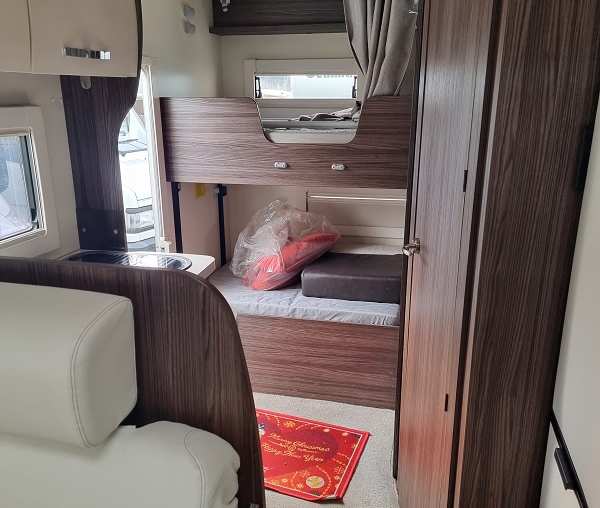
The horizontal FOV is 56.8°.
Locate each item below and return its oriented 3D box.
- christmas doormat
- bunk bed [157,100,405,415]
[{"bbox_3d":[-0.126,0.807,2.360,0.740,0.015,0.480,6,18,21],"label":"christmas doormat"},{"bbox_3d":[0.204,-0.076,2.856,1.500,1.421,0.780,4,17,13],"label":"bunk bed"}]

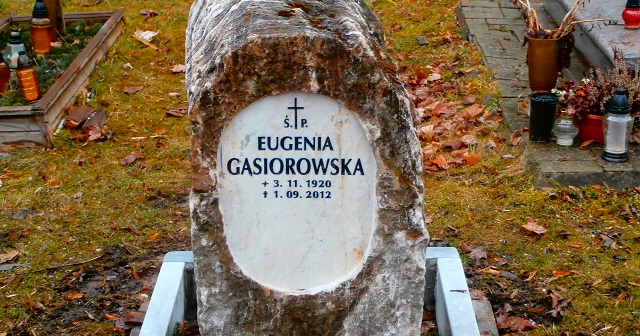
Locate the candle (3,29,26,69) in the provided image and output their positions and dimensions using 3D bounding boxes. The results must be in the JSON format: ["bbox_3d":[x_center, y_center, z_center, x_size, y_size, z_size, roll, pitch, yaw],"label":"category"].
[{"bbox_3d":[-1.280,-0.509,4.378,0.090,0.165,0.090,0,22,0],"label":"candle"}]

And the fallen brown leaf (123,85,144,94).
[{"bbox_3d":[-0.761,-0.319,4.314,0.092,0.019,0.075,0,22,0],"label":"fallen brown leaf"}]

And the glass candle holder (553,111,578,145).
[{"bbox_3d":[0.824,-0.133,3.515,0.086,0.115,0.086,0,22,0],"label":"glass candle holder"}]

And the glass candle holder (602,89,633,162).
[{"bbox_3d":[0.998,-0.146,3.511,0.093,0.237,0.093,0,22,0],"label":"glass candle holder"}]

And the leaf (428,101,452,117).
[{"bbox_3d":[0.465,-0.230,4.065,0.095,0.035,0.085,0,22,0],"label":"leaf"}]

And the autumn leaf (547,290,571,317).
[{"bbox_3d":[0.620,0.351,2.729,0.058,0.040,0.075,0,22,0],"label":"autumn leaf"}]

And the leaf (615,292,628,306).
[{"bbox_3d":[0.832,0.363,2.907,0.028,0.015,0.072,15,26,34],"label":"leaf"}]

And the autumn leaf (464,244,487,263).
[{"bbox_3d":[0.435,0.239,2.927,0.064,0.024,0.065,0,22,0],"label":"autumn leaf"}]

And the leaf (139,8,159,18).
[{"bbox_3d":[-0.895,-0.804,5.517,0.095,0.035,0.080,0,22,0],"label":"leaf"}]

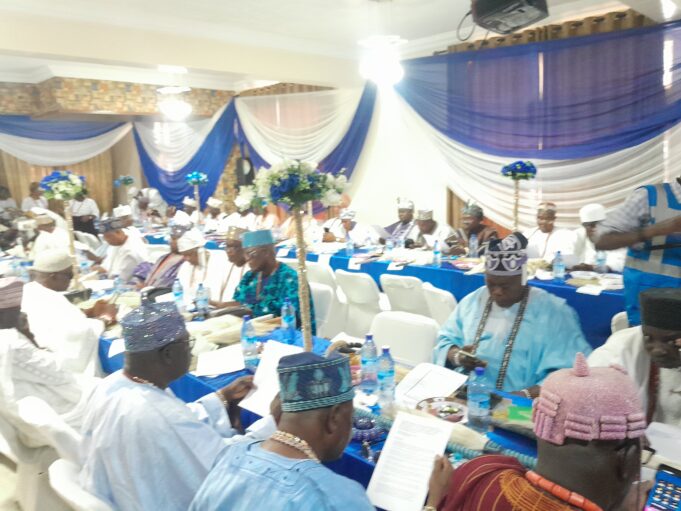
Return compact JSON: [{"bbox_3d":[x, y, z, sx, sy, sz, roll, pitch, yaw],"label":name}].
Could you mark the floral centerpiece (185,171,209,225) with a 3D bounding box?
[{"bbox_3d":[-2.465,-0.972,8.810,0.420,0.950,0.420,6,12,39],"label":"floral centerpiece"}]

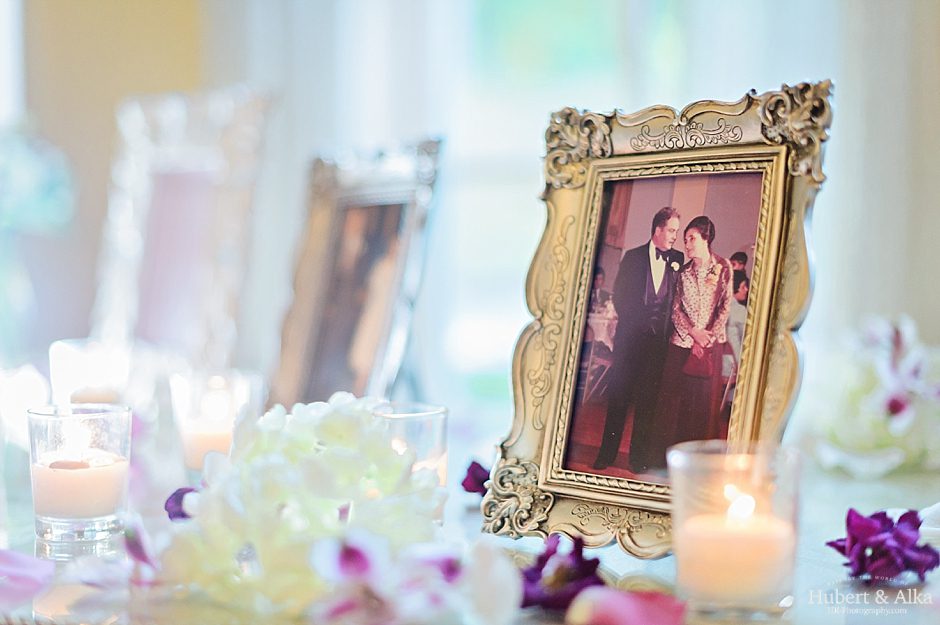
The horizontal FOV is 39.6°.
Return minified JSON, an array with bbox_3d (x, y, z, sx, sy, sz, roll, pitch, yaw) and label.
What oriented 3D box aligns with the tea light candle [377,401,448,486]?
[{"bbox_3d":[-0.038,0.085,0.710,0.051,0.062,0.051,1,1,-3],"label":"tea light candle"}]

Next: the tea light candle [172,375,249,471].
[{"bbox_3d":[-0.170,0.078,0.877,0.051,0.062,0.051,1,1,-11],"label":"tea light candle"}]

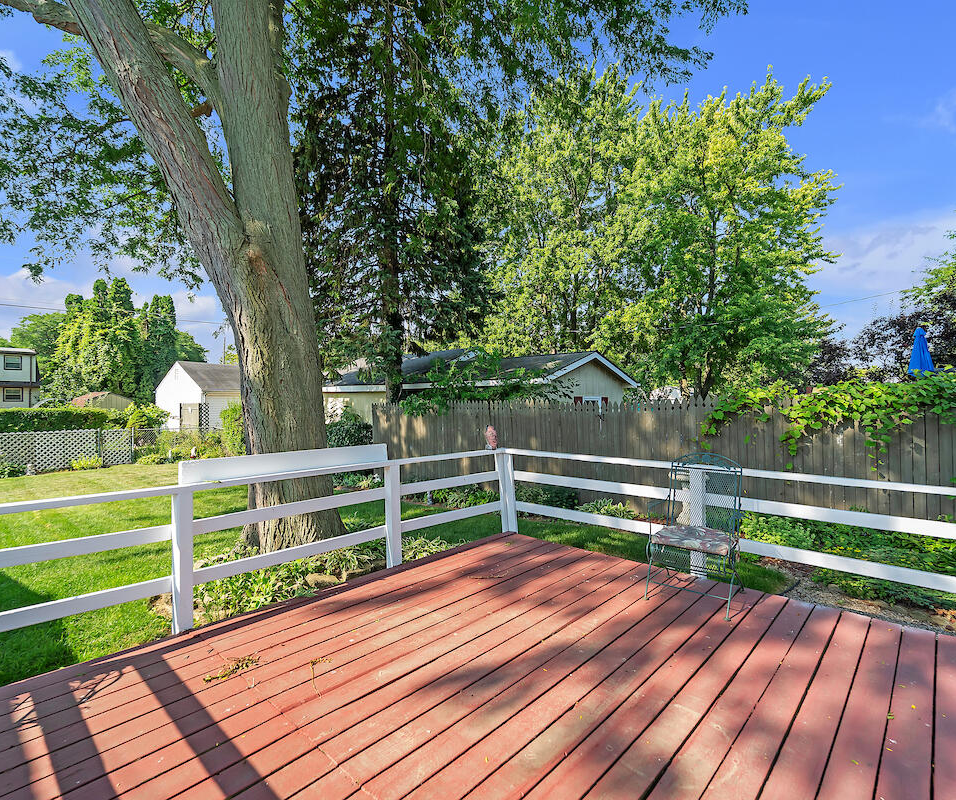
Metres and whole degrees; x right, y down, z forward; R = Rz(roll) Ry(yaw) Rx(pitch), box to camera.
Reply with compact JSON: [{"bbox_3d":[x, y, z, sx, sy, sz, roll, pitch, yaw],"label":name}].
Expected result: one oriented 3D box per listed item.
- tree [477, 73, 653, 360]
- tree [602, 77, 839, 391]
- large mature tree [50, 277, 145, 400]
[{"bbox_3d":[4.200,-7.000,22.800,8.400,17.700,8.000,0,0,0],"label":"tree"},{"bbox_3d":[9.800,-6.000,20.000,9.400,15.700,8.900,0,0,0],"label":"tree"},{"bbox_3d":[-25.200,-3.100,31.000,5.200,10.000,5.000,0,0,0],"label":"large mature tree"}]

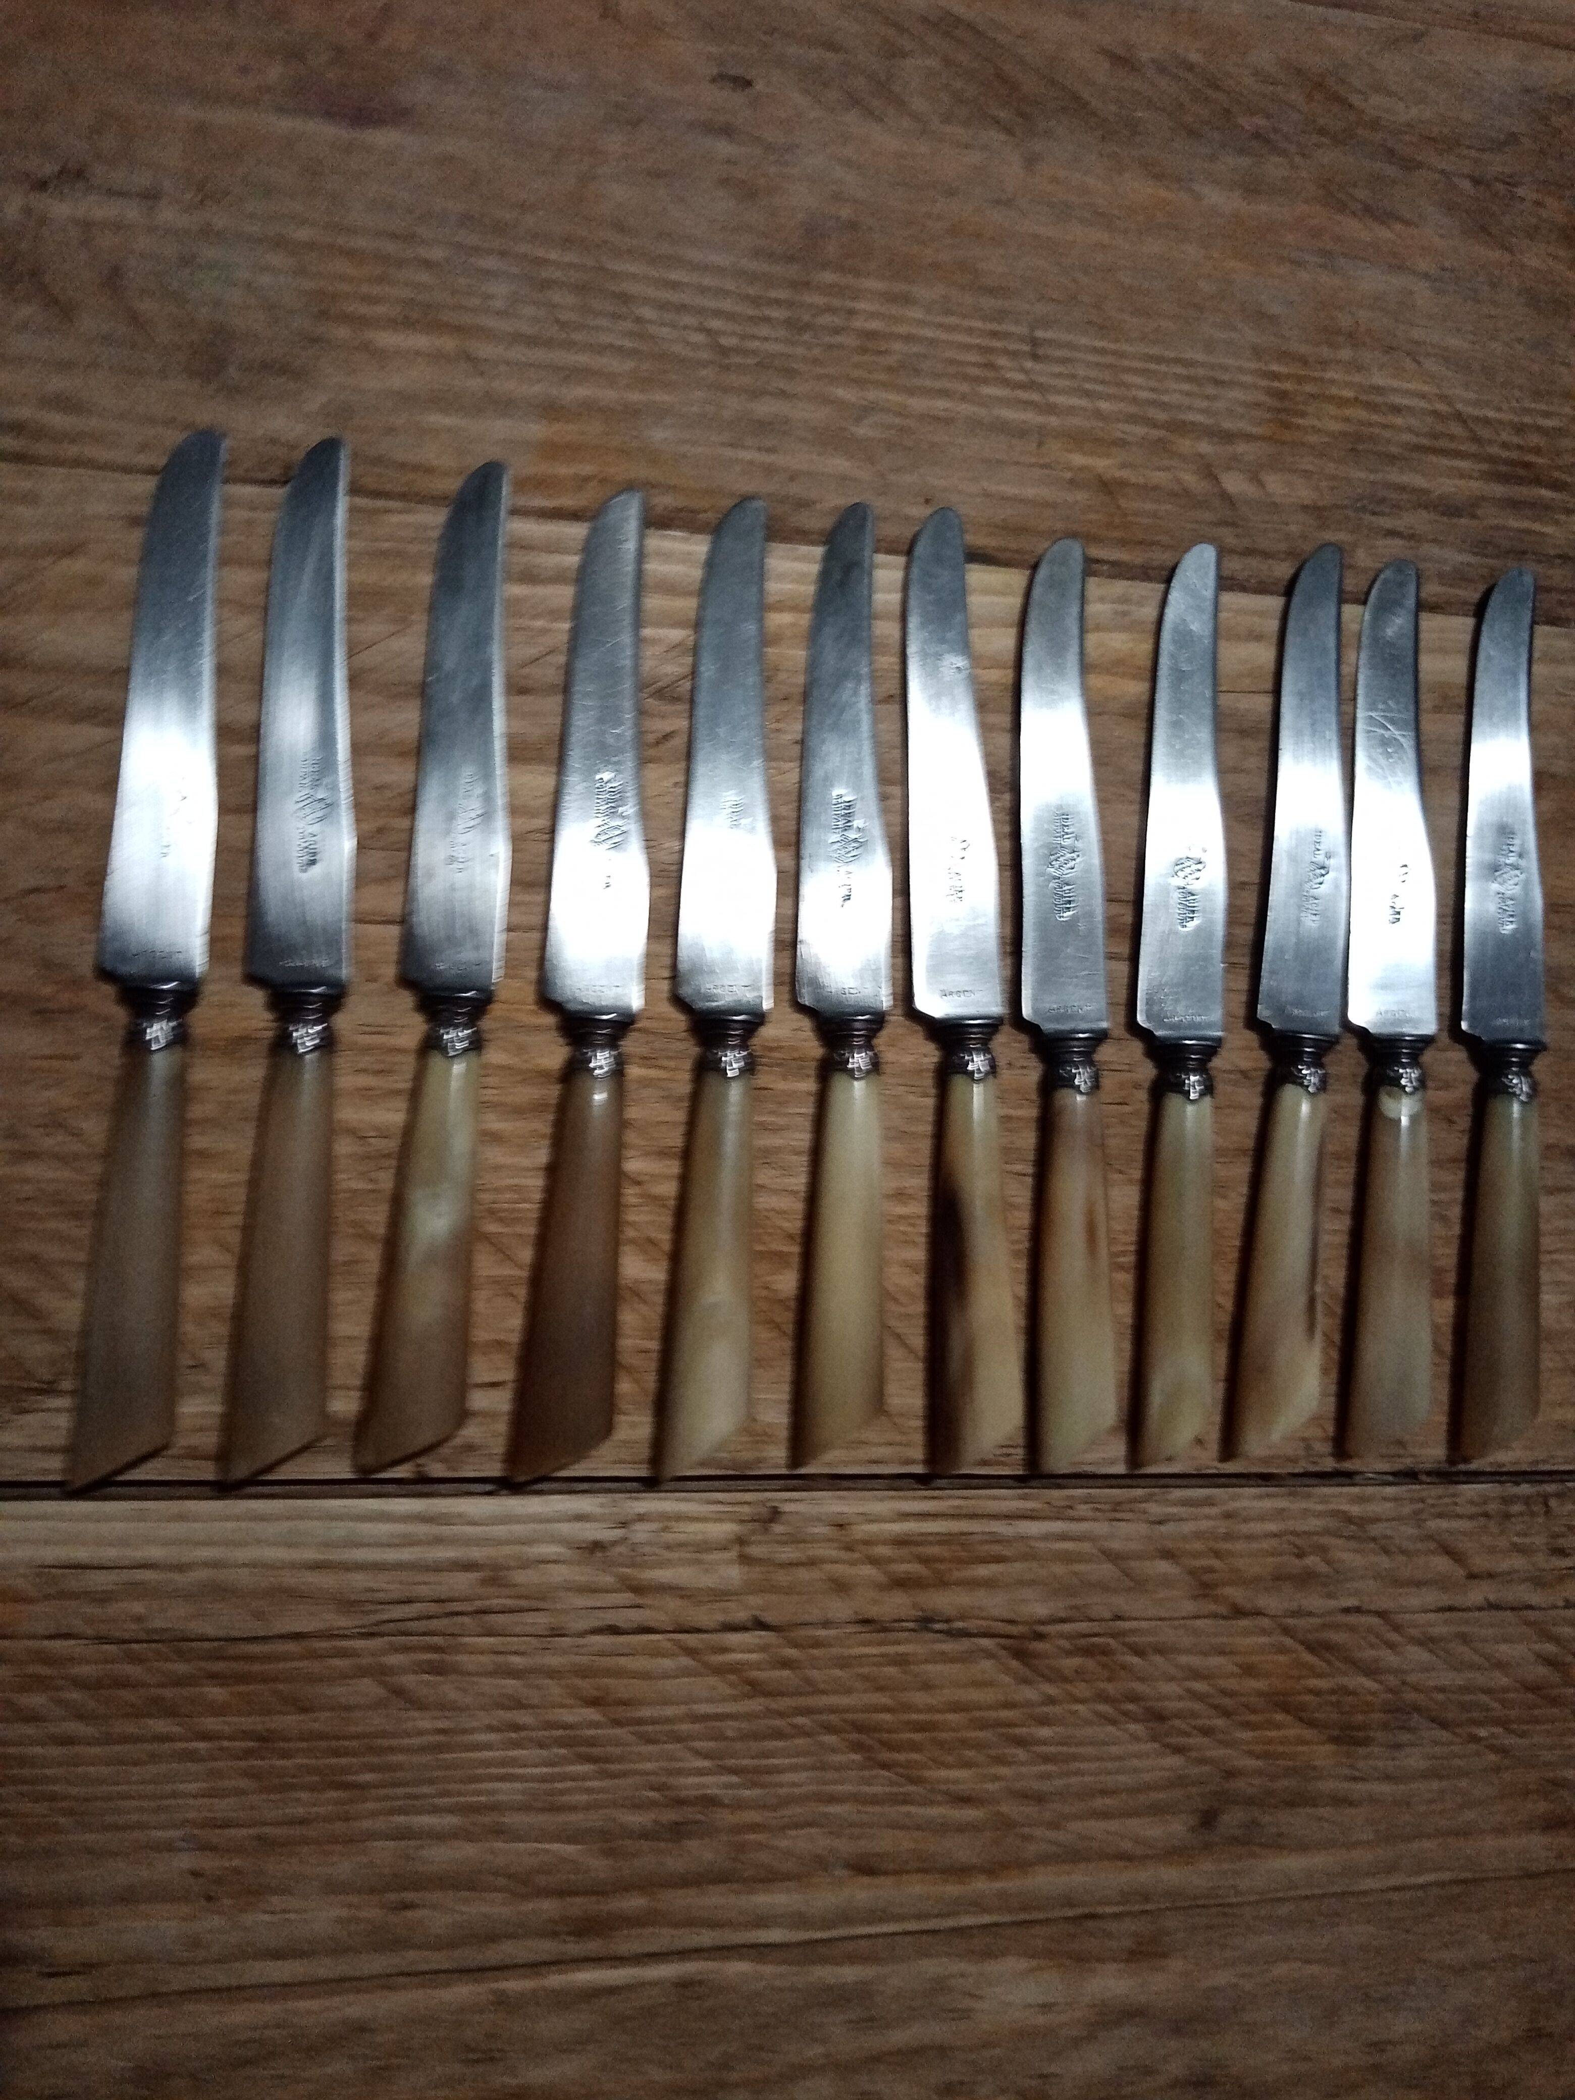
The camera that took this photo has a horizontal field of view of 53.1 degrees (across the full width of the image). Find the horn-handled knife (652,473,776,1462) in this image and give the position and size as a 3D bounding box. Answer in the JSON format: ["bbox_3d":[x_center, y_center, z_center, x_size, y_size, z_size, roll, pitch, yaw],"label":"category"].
[{"bbox_3d":[-0.015,-0.019,0.380,0.024,0.015,0.237,3,85,-11],"label":"horn-handled knife"}]

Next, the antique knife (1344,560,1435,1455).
[{"bbox_3d":[0.159,-0.015,0.414,0.026,0.015,0.237,3,85,-11],"label":"antique knife"}]

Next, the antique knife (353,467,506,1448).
[{"bbox_3d":[-0.078,-0.023,0.367,0.023,0.015,0.238,5,85,-11],"label":"antique knife"}]

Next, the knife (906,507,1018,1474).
[{"bbox_3d":[0.042,-0.018,0.391,0.023,0.015,0.239,-1,86,-12],"label":"knife"}]

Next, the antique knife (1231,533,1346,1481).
[{"bbox_3d":[0.134,-0.016,0.409,0.024,0.015,0.239,6,84,-11],"label":"antique knife"}]

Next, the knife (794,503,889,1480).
[{"bbox_3d":[0.014,-0.019,0.386,0.024,0.015,0.237,1,85,-11],"label":"knife"}]

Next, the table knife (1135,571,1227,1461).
[{"bbox_3d":[0.101,-0.015,0.403,0.024,0.015,0.238,4,85,-11],"label":"table knife"}]

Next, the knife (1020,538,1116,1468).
[{"bbox_3d":[0.070,-0.015,0.397,0.022,0.015,0.236,0,86,-11],"label":"knife"}]

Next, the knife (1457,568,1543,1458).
[{"bbox_3d":[0.191,-0.013,0.421,0.025,0.015,0.239,3,85,-11],"label":"knife"}]

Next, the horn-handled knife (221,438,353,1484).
[{"bbox_3d":[-0.111,-0.024,0.360,0.023,0.015,0.240,2,85,-11],"label":"horn-handled knife"}]

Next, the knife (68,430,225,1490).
[{"bbox_3d":[-0.142,-0.024,0.354,0.023,0.015,0.239,3,85,-11],"label":"knife"}]

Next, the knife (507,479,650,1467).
[{"bbox_3d":[-0.045,-0.019,0.373,0.023,0.015,0.238,4,85,-11],"label":"knife"}]

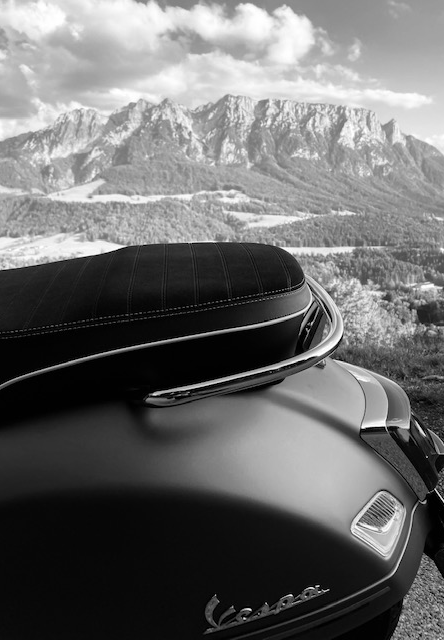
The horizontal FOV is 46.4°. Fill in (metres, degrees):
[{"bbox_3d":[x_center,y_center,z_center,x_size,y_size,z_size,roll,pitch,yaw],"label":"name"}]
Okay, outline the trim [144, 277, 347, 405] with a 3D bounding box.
[{"bbox_3d":[0.027,-0.004,0.712,0.262,0.065,0.305,-2,30,-7],"label":"trim"}]

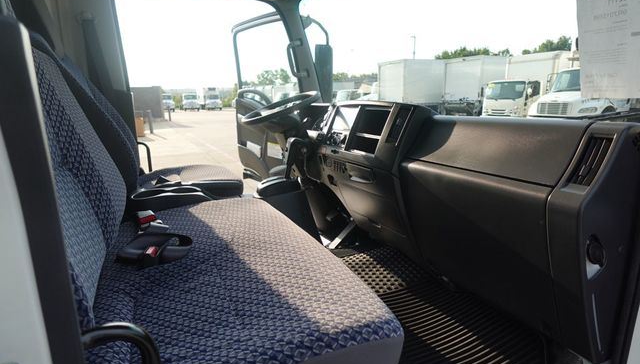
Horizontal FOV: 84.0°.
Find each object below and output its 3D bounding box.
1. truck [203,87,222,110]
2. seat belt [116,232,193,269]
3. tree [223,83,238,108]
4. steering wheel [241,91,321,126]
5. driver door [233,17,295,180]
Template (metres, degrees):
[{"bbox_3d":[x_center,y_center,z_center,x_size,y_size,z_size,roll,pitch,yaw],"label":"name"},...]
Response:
[{"bbox_3d":[-15.041,-11.643,49.462,2.200,2.950,6.200,-7,15,-20],"label":"truck"},{"bbox_3d":[-0.447,0.180,0.977,0.190,0.060,0.120,-9,16,-26],"label":"seat belt"},{"bbox_3d":[-14.069,-13.458,55.115,2.700,3.750,2.700,-6,14,-13],"label":"tree"},{"bbox_3d":[-0.203,-0.388,1.917,0.440,0.090,0.440,-28,23,-20],"label":"steering wheel"},{"bbox_3d":[-0.356,-0.599,2.764,0.170,1.280,0.850,-14,18,-40],"label":"driver door"}]

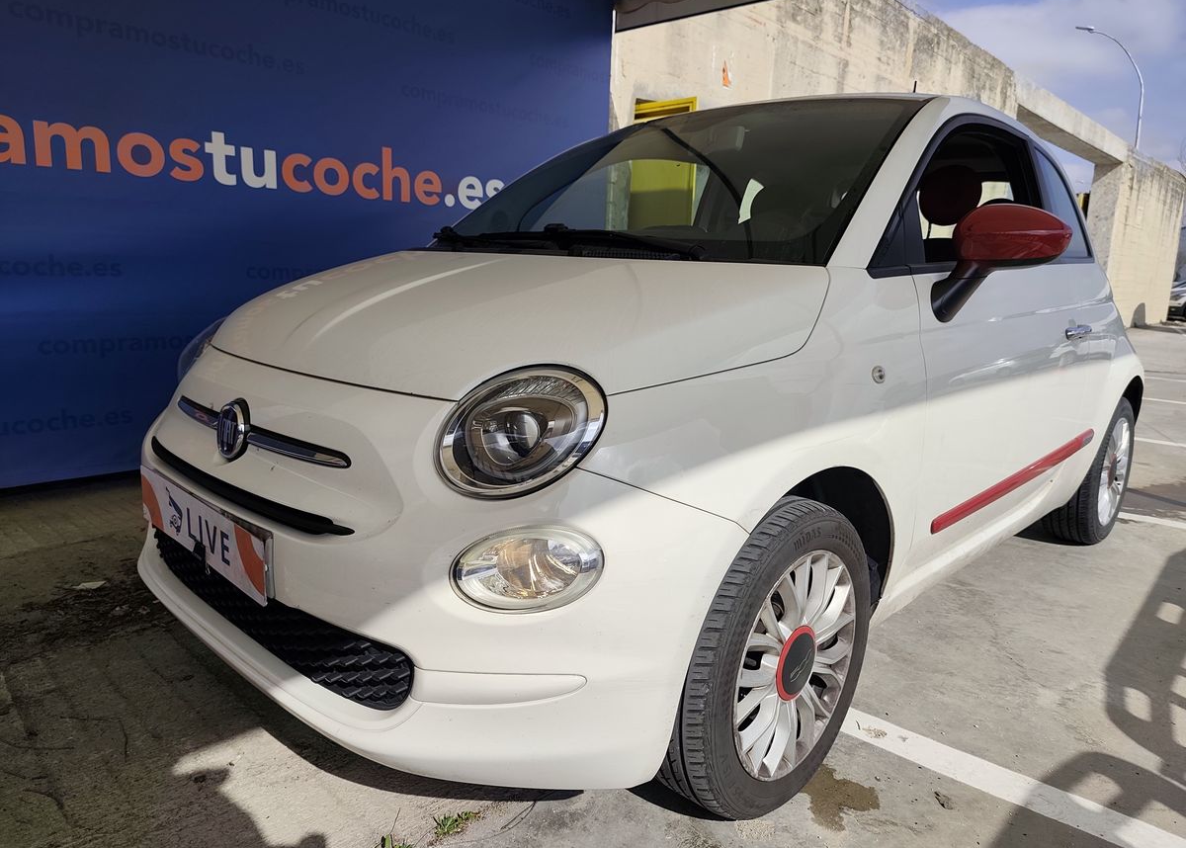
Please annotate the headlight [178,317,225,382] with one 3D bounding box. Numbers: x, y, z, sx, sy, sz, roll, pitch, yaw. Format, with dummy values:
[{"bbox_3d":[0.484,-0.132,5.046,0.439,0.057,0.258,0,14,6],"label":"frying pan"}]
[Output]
[{"bbox_3d":[-0.927,-0.172,1.906,0.140,0.210,0.230,-3,13,-28],"label":"headlight"}]

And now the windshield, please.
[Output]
[{"bbox_3d":[0.189,-0.673,2.097,1.340,0.160,0.940,14,46,44],"label":"windshield"}]

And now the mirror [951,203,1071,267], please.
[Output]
[{"bbox_3d":[0.845,-0.380,1.608,0.130,0.130,0.220,-9,16,-44],"label":"mirror"}]

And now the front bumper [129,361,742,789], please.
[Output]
[{"bbox_3d":[-0.512,0.171,1.588,0.520,0.600,1.600,-9,16,-44],"label":"front bumper"}]

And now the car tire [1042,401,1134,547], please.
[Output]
[{"bbox_3d":[1.935,0.172,3.078,0.580,0.578,0.190,-9,14,-44],"label":"car tire"}]

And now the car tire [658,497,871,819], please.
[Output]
[{"bbox_3d":[0.308,0.419,1.474,0.190,0.578,0.580,11,14,43],"label":"car tire"}]

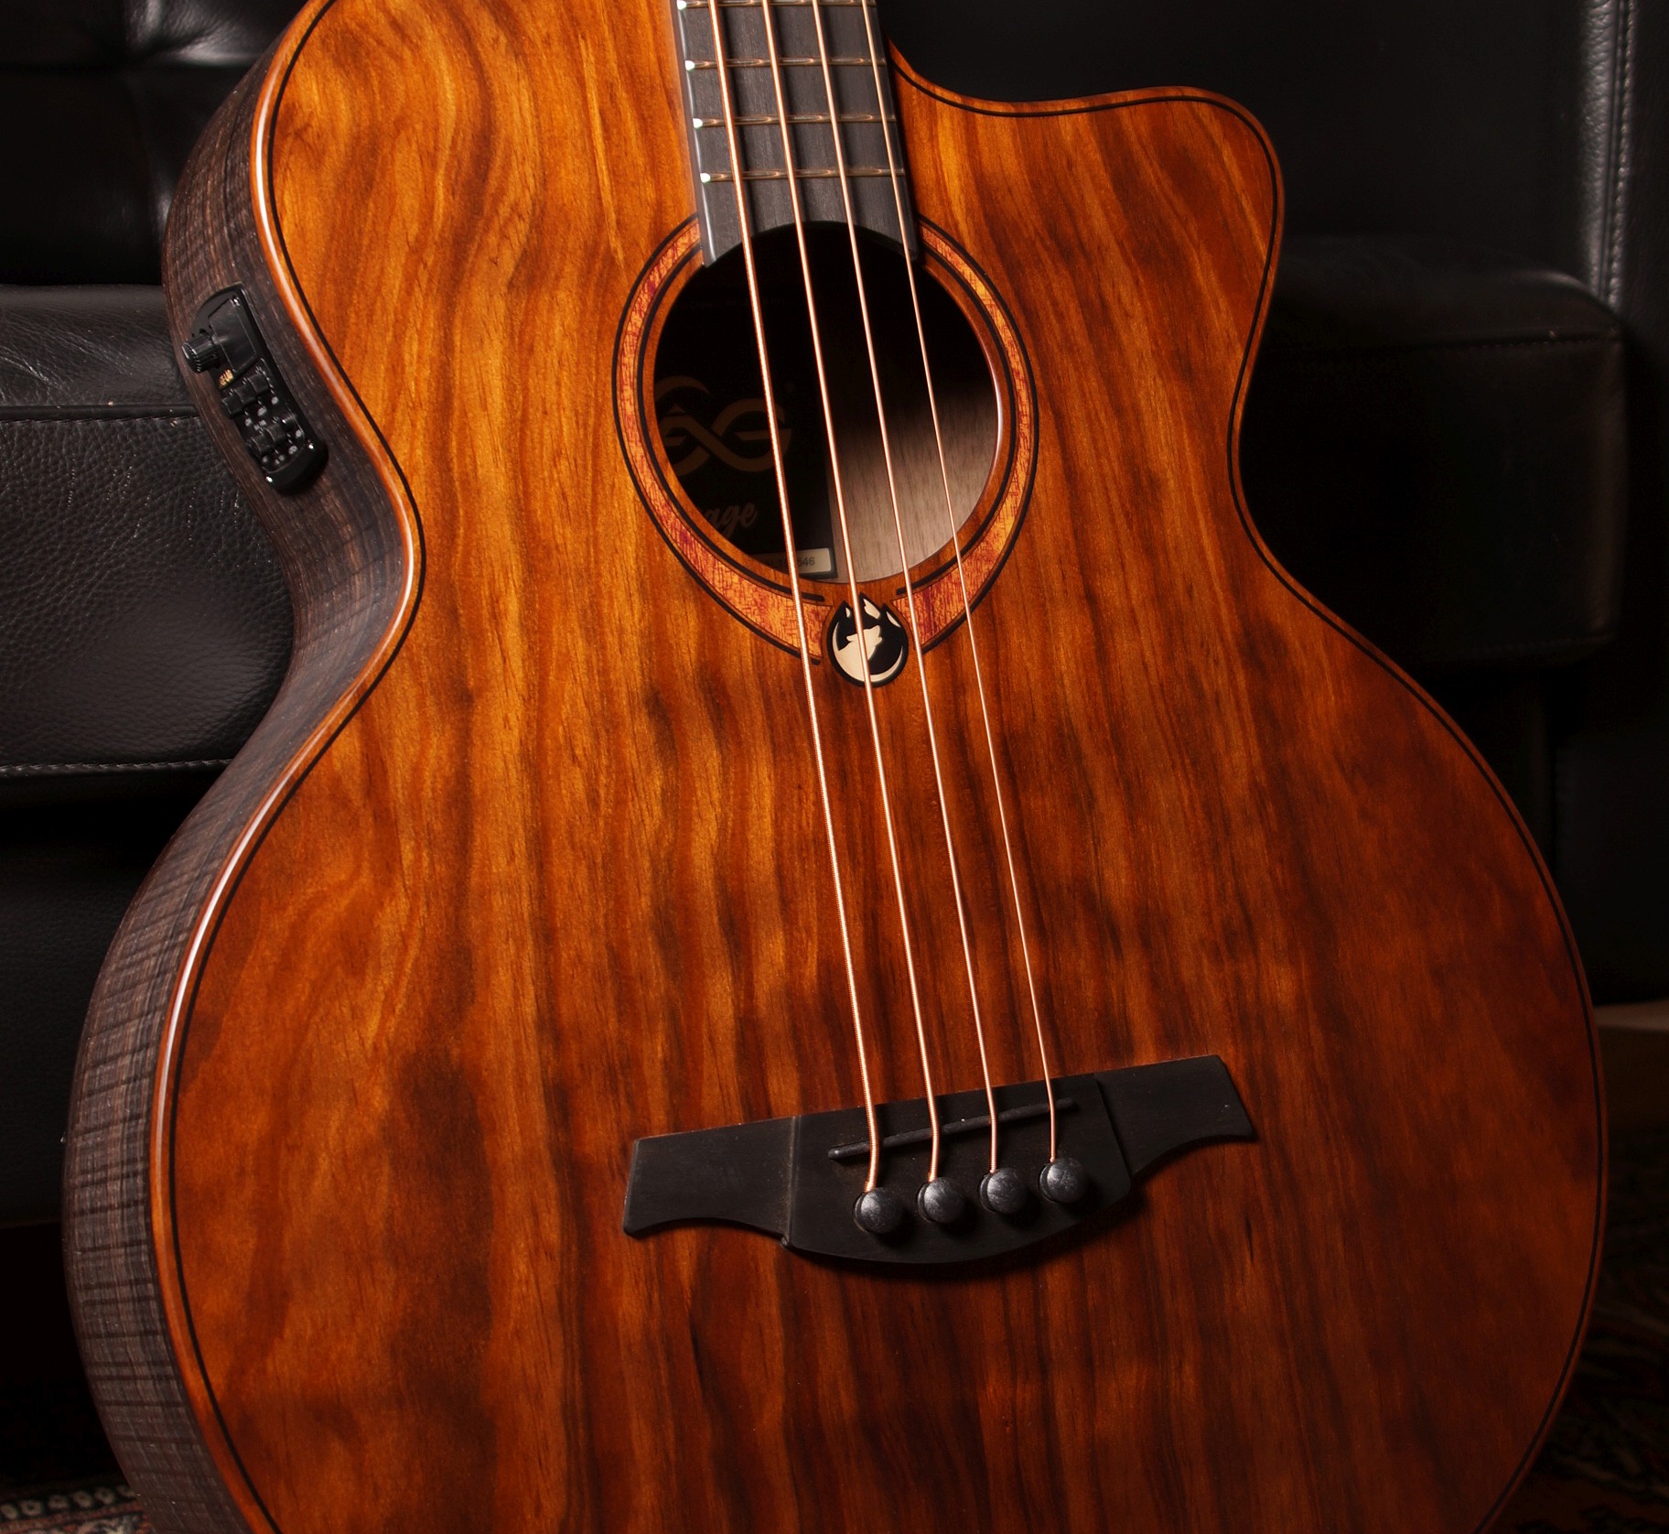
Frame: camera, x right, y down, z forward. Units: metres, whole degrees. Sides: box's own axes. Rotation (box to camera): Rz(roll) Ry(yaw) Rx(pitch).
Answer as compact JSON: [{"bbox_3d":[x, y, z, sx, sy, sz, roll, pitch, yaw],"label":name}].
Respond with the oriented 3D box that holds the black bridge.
[{"bbox_3d":[0.034,0.111,0.987,0.191,0.046,0.017,-6,-7,-22],"label":"black bridge"}]

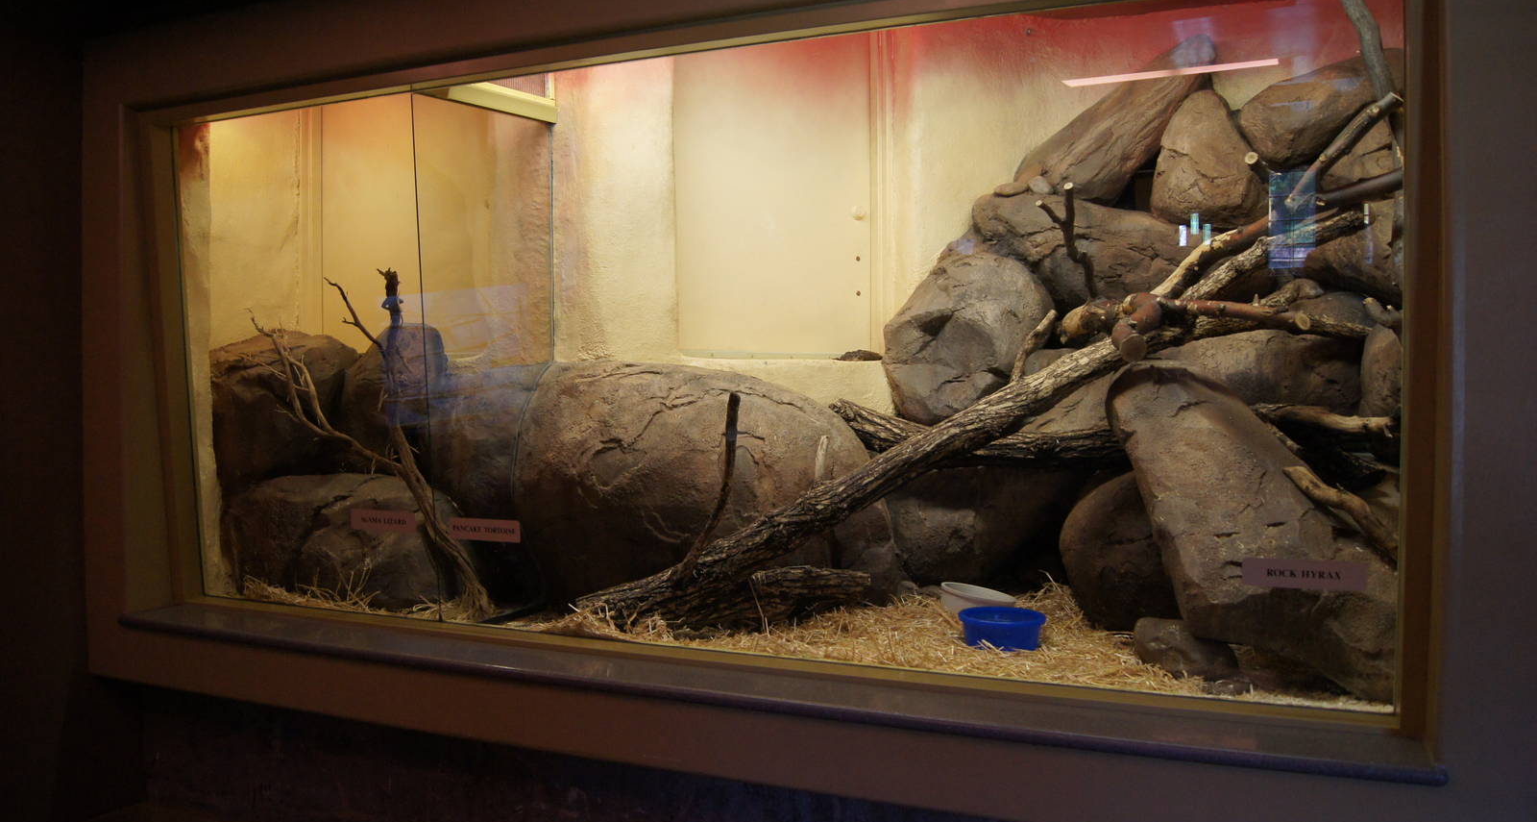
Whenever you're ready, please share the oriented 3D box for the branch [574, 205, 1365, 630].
[{"bbox_3d":[0.452,-0.049,3.263,2.414,0.440,0.280,-29,-10,11],"label":"branch"}]

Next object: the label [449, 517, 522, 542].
[{"bbox_3d":[-0.829,0.348,3.372,0.254,0.063,0.005,1,5,24],"label":"label"}]

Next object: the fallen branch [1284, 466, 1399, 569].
[{"bbox_3d":[1.336,0.237,2.622,0.080,0.090,0.422,25,19,-37],"label":"fallen branch"}]

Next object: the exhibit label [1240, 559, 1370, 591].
[{"bbox_3d":[1.164,0.355,2.503,0.249,0.063,0.005,1,5,24],"label":"exhibit label"}]

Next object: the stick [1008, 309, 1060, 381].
[{"bbox_3d":[0.727,-0.178,3.138,0.060,0.213,0.060,29,18,20],"label":"stick"}]

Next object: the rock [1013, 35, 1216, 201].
[{"bbox_3d":[1.107,-0.888,3.528,0.270,0.692,0.230,43,-2,17],"label":"rock"}]

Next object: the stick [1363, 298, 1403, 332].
[{"bbox_3d":[1.553,-0.237,2.865,0.180,0.100,0.090,1,1,24],"label":"stick"}]

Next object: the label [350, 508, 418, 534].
[{"bbox_3d":[-1.174,0.338,3.521,0.252,0.063,0.005,1,5,24],"label":"label"}]

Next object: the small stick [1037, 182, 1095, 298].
[{"bbox_3d":[0.826,-0.471,3.178,0.165,0.315,0.080,1,1,24],"label":"small stick"}]

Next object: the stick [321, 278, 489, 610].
[{"bbox_3d":[-1.224,0.097,3.862,0.220,1.331,0.170,-35,-15,20],"label":"stick"}]

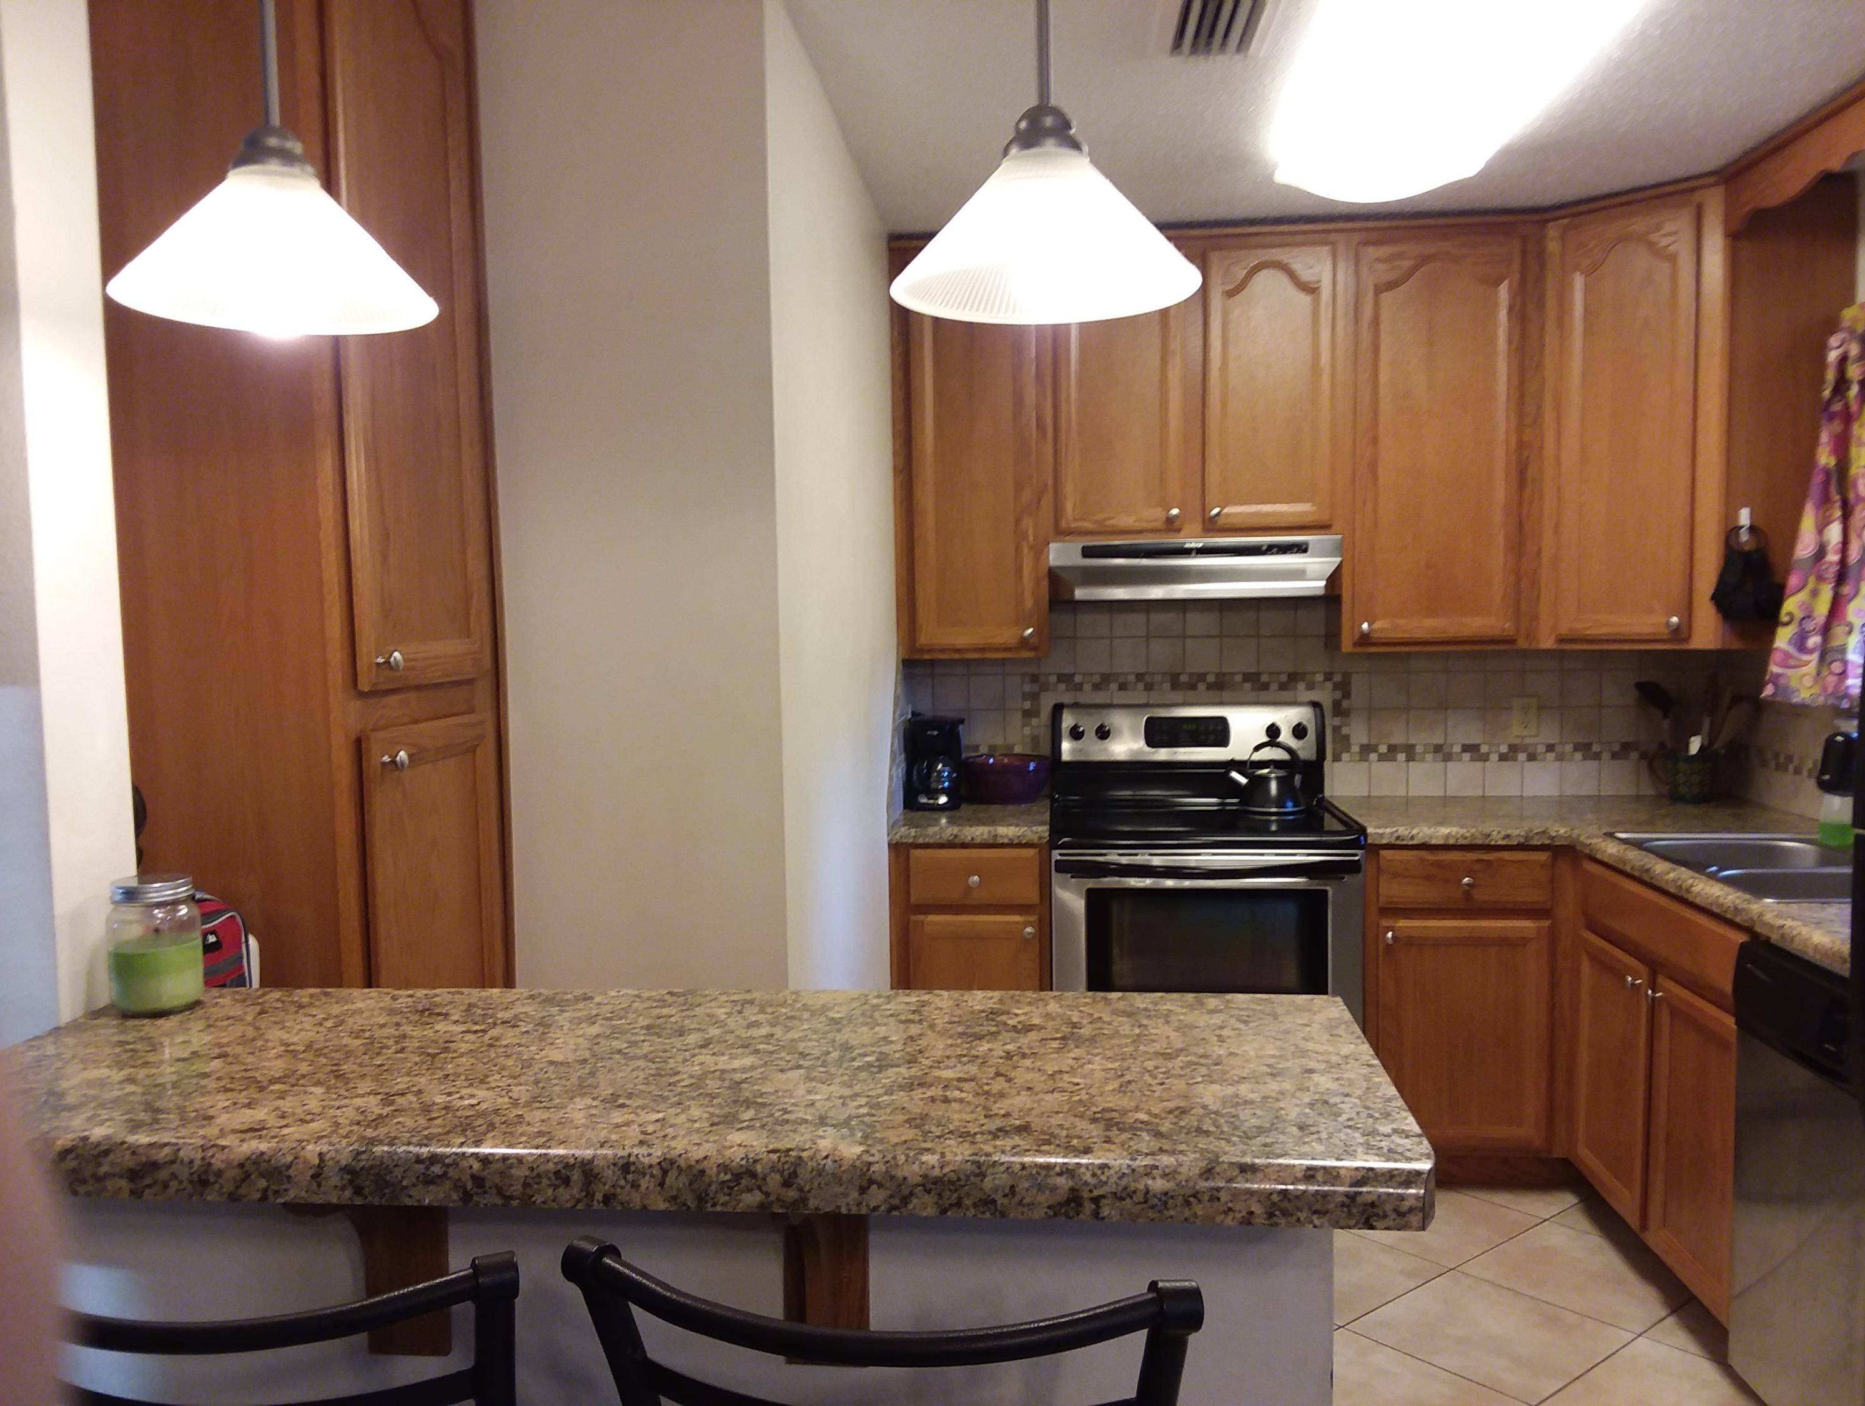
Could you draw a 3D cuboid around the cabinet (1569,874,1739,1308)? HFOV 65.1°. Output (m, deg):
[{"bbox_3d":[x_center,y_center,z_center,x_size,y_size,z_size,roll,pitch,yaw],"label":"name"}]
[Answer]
[{"bbox_3d":[1.796,0.800,3.062,0.620,0.868,0.905,0,4,5],"label":"cabinet"}]

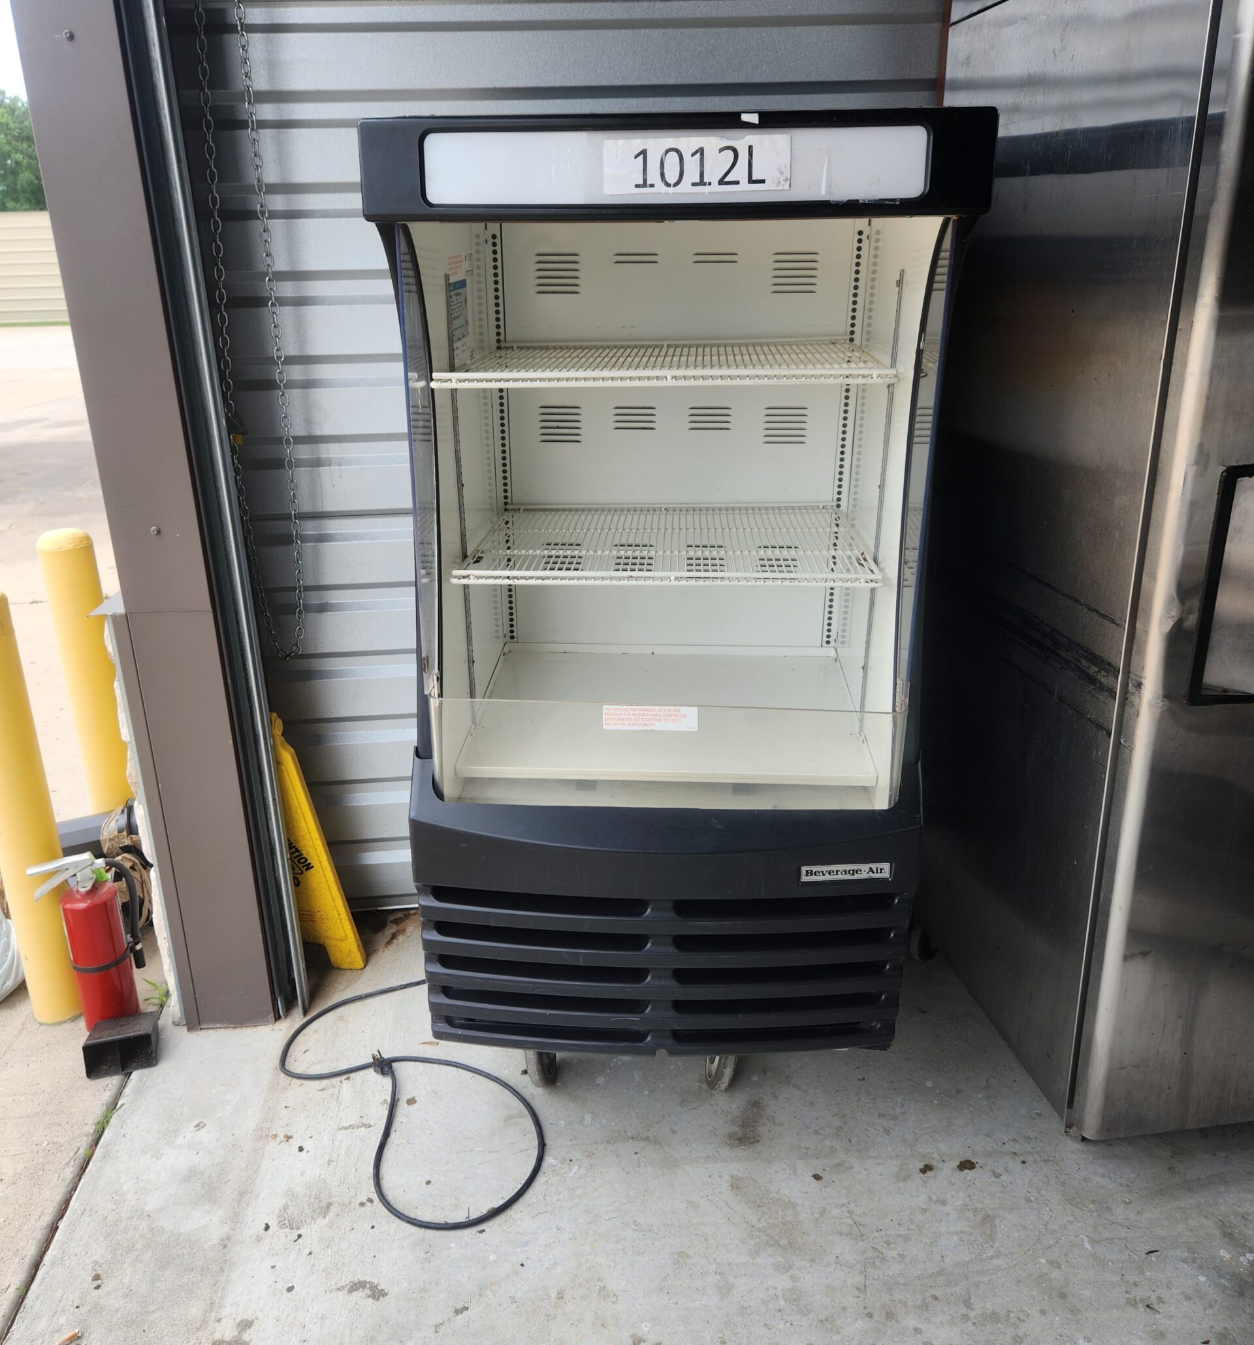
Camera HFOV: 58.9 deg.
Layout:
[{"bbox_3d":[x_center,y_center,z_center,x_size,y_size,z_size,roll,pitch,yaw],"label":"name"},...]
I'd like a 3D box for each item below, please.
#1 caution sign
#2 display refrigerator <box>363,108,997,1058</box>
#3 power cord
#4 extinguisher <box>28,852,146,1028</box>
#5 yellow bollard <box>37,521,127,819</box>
[{"bbox_3d":[-0.709,0.339,2.325,0.280,0.590,0.060,-1,15,0],"label":"caution sign"},{"bbox_3d":[0.078,-0.067,1.893,0.780,1.545,0.690,1,23,3],"label":"display refrigerator"},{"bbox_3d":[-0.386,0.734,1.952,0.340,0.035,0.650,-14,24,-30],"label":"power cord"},{"bbox_3d":[-1.027,0.525,2.139,0.190,0.390,0.115,-13,23,-27],"label":"extinguisher"},{"bbox_3d":[-1.238,0.102,2.639,0.111,0.900,0.111,-1,21,0],"label":"yellow bollard"}]

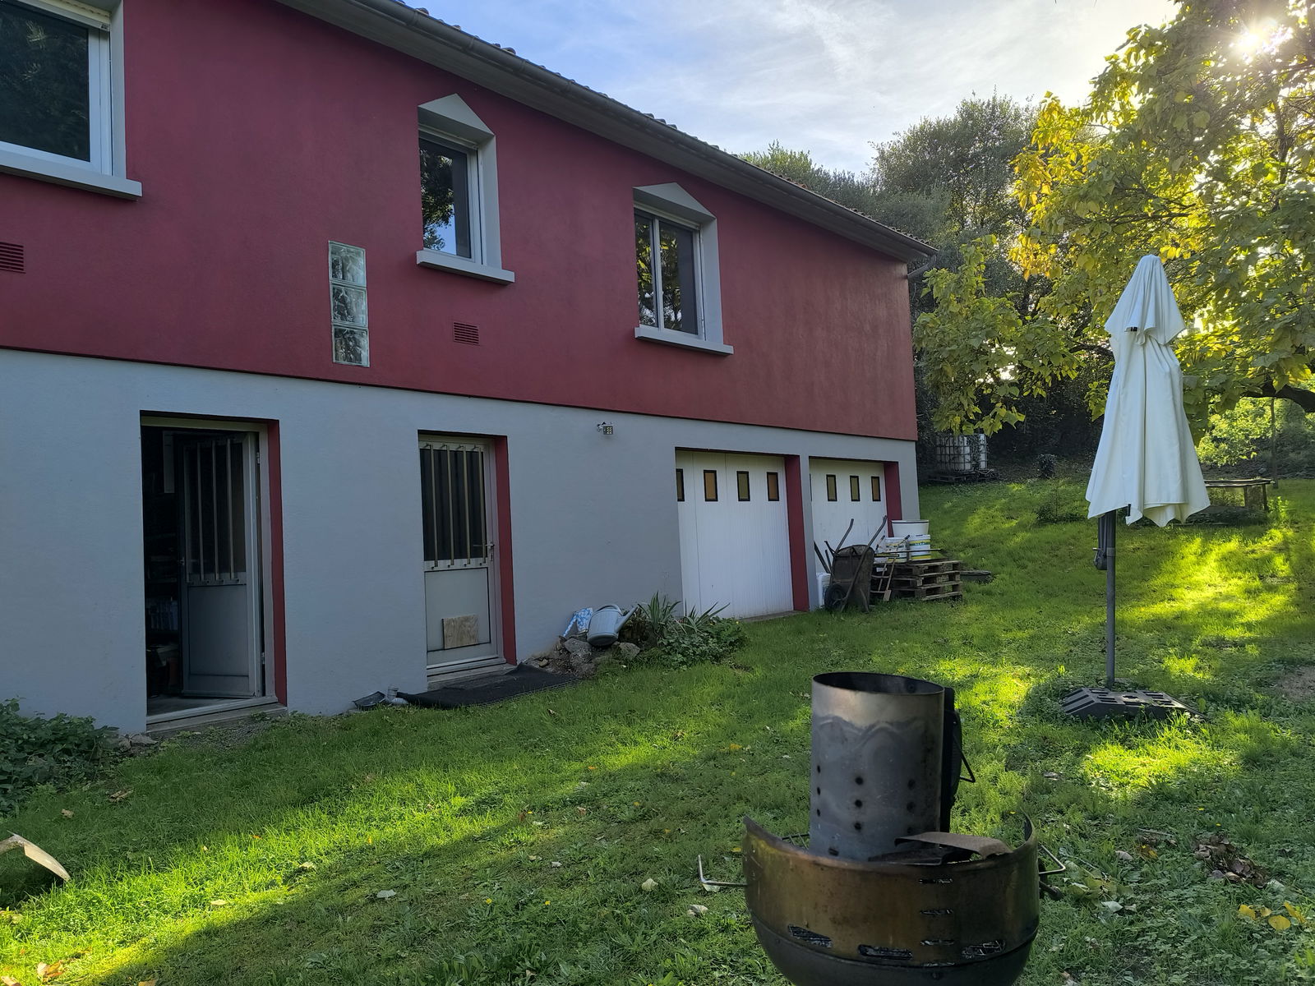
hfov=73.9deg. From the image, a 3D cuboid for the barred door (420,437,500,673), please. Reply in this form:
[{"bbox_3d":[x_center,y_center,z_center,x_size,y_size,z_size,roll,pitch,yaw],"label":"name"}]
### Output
[{"bbox_3d":[-1.737,0.501,7.513,0.120,1.980,0.860,-5,-4,43],"label":"barred door"}]

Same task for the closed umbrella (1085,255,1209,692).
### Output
[{"bbox_3d":[2.841,-0.113,5.070,0.640,2.530,0.620,-1,-3,29],"label":"closed umbrella"}]

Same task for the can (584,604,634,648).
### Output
[{"bbox_3d":[-0.427,1.230,8.080,0.480,0.370,0.260,0,-27,-2],"label":"can"}]

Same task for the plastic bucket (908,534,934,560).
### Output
[{"bbox_3d":[3.672,0.767,12.200,0.310,0.360,0.310,-4,-3,17],"label":"plastic bucket"}]

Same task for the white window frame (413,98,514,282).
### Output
[{"bbox_3d":[-1.766,-2.669,7.638,0.280,1.600,0.980,-5,-4,43],"label":"white window frame"}]

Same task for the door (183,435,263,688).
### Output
[{"bbox_3d":[-3.274,0.537,6.490,0.760,1.950,0.080,-4,-3,21],"label":"door"}]

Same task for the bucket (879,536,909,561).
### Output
[{"bbox_3d":[3.300,0.786,12.150,0.310,0.360,0.310,-4,-3,15],"label":"bucket"}]

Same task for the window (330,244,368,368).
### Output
[{"bbox_3d":[-2.394,-1.448,6.757,0.100,0.930,0.300,-5,-4,43],"label":"window"}]

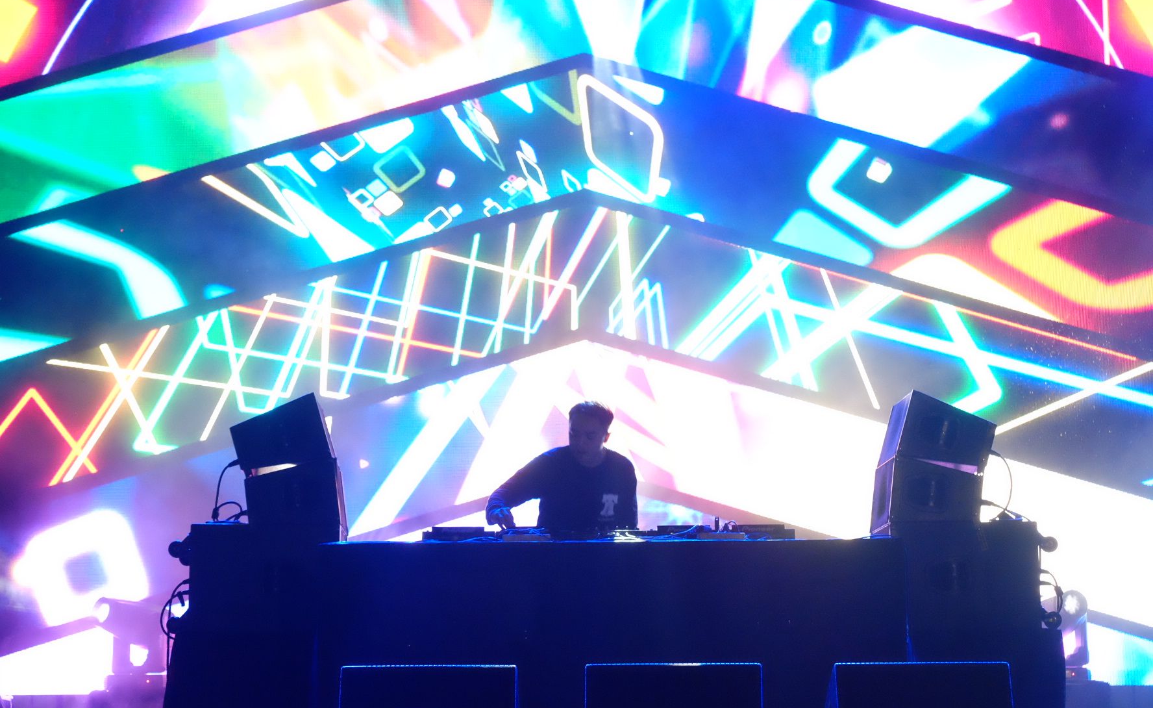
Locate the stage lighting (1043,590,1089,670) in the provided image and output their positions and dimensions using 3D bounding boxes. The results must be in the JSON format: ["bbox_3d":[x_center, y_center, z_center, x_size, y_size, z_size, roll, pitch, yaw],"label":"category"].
[{"bbox_3d":[2.632,1.524,15.200,0.360,0.490,0.360,4,-11,-23],"label":"stage lighting"}]

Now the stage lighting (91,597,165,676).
[{"bbox_3d":[-2.440,1.563,15.200,0.400,0.490,0.360,8,-13,-41],"label":"stage lighting"}]

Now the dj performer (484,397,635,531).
[{"bbox_3d":[-0.055,1.060,12.600,0.690,1.740,0.480,-2,-10,6],"label":"dj performer"}]

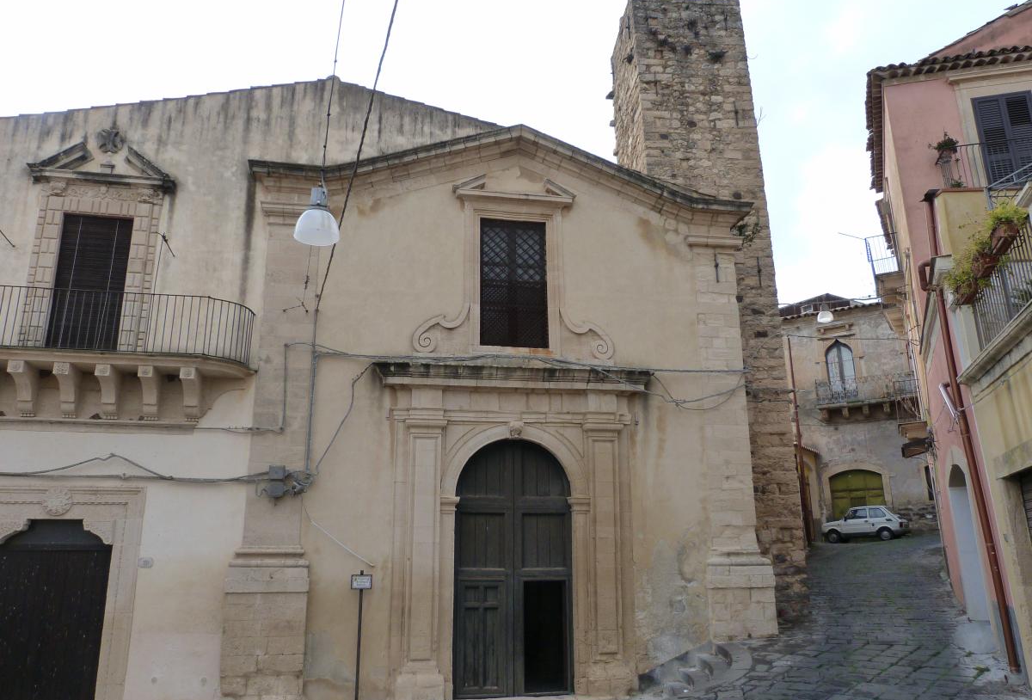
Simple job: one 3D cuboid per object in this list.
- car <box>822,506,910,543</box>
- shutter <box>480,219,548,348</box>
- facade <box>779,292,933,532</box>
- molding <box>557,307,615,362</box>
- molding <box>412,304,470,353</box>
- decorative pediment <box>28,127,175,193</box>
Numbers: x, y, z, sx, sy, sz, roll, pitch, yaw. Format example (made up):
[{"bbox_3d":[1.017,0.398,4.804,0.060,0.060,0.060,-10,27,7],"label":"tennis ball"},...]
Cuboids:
[{"bbox_3d":[13.491,6.777,28.992,3.050,1.335,1.380,-13,-18,38],"label":"car"},{"bbox_3d":[-0.030,-1.293,14.258,1.310,2.550,0.250,2,-13,-12],"label":"shutter"},{"bbox_3d":[13.935,2.788,31.287,5.600,10.000,1.500,-11,-17,37],"label":"facade"},{"bbox_3d":[1.337,-0.287,14.157,1.070,1.010,0.140,2,-13,-12],"label":"molding"},{"bbox_3d":[-1.351,-0.415,13.610,1.070,0.970,0.140,2,-13,-12],"label":"molding"},{"bbox_3d":[-7.173,-3.325,12.991,2.280,1.160,0.360,2,-13,-12],"label":"decorative pediment"}]

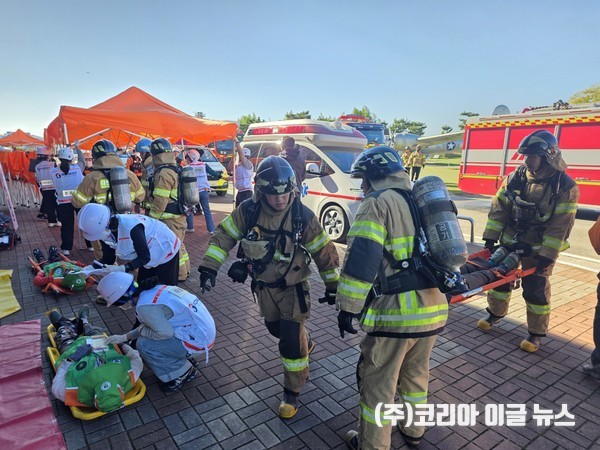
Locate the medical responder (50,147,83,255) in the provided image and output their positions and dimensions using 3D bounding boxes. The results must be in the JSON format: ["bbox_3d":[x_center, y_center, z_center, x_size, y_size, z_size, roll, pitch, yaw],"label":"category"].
[{"bbox_3d":[-3.599,-0.391,6.198,0.550,1.680,0.450,-3,11,-22],"label":"medical responder"}]

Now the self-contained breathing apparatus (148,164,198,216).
[{"bbox_3d":[-1.547,-0.446,4.902,0.420,0.620,0.420,6,12,26],"label":"self-contained breathing apparatus"}]

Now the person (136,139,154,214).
[{"bbox_3d":[-2.262,-0.405,5.982,0.520,1.760,0.600,5,12,17],"label":"person"}]

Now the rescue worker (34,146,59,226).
[{"bbox_3d":[-5.284,-0.846,8.347,0.450,1.600,0.520,4,11,14],"label":"rescue worker"}]

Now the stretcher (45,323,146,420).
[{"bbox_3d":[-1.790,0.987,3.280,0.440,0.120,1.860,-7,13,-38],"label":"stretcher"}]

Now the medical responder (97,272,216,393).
[{"bbox_3d":[-1.012,0.710,2.945,0.860,0.780,0.560,-1,11,-12],"label":"medical responder"}]

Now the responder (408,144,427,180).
[{"bbox_3d":[5.496,-2.855,18.600,0.680,1.780,0.450,4,11,16],"label":"responder"}]

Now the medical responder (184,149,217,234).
[{"bbox_3d":[-1.934,-0.656,7.696,0.620,1.610,0.450,-4,12,-23],"label":"medical responder"}]

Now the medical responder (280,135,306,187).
[{"bbox_3d":[-0.123,-0.335,5.788,0.380,1.860,0.520,10,14,39],"label":"medical responder"}]

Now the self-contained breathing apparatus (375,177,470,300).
[{"bbox_3d":[0.625,0.058,2.000,0.320,0.570,0.350,-6,4,36],"label":"self-contained breathing apparatus"}]

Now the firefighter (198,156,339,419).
[{"bbox_3d":[-0.184,0.343,2.694,0.880,1.630,0.620,3,11,10],"label":"firefighter"}]

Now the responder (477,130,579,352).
[{"bbox_3d":[2.061,0.121,3.596,0.570,1.860,0.650,-6,13,-34],"label":"responder"}]

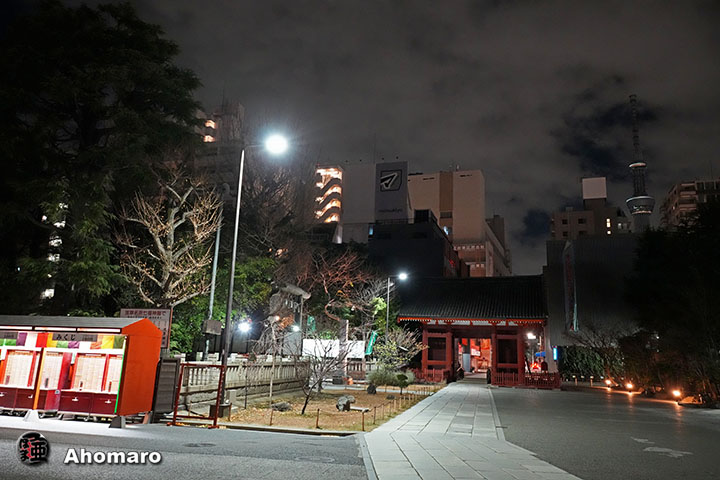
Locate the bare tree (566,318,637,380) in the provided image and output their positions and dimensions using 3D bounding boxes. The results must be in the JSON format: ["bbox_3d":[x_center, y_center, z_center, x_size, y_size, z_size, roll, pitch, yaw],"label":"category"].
[{"bbox_3d":[16.956,8.015,36.462,4.470,4.980,4.250,-4,-13,24],"label":"bare tree"}]

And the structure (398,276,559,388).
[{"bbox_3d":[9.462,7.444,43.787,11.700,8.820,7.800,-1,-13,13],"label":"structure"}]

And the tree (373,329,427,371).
[{"bbox_3d":[2.878,8.406,37.975,3.740,3.830,3.550,1,-12,5],"label":"tree"}]

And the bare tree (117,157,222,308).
[{"bbox_3d":[-6.719,1.124,17.911,3.480,8.390,3.300,6,-13,-20],"label":"bare tree"}]

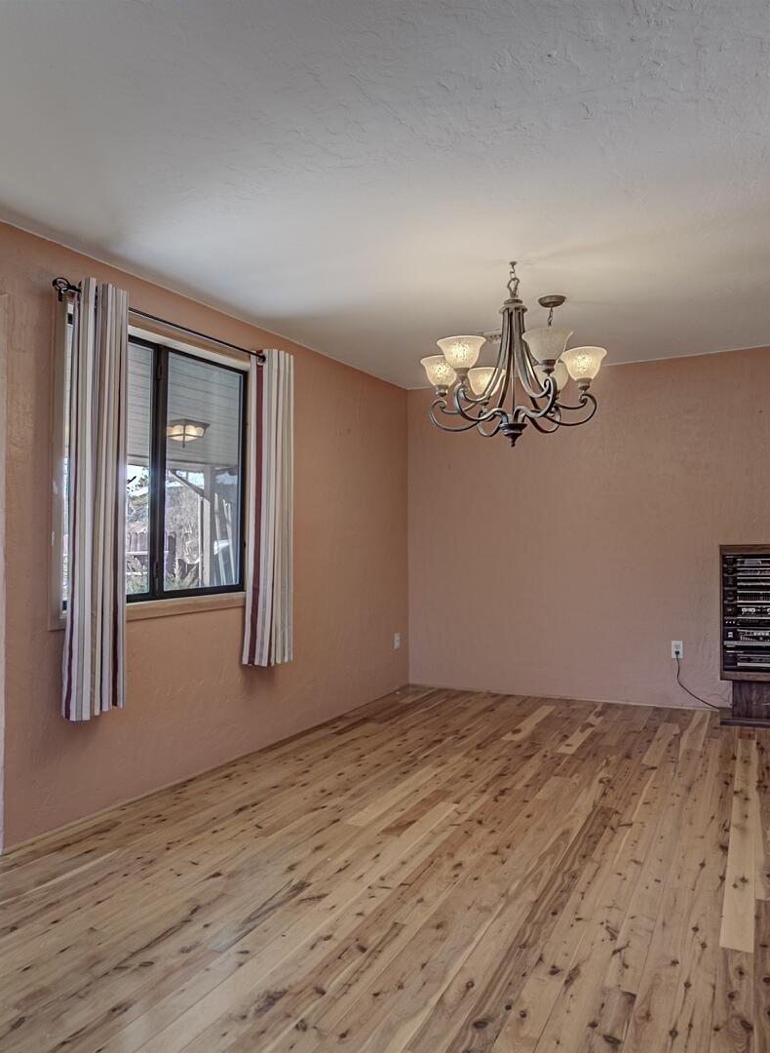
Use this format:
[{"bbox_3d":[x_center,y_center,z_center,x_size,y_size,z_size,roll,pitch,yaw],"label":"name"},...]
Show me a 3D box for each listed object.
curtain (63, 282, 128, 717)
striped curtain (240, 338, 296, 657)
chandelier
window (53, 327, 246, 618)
[{"bbox_3d":[-1.167,-0.117,2.664,0.126,1.744,0.252,-1,-1,30],"label":"curtain"},{"bbox_3d":[-0.623,-0.106,3.606,0.126,1.740,0.321,-1,-1,30],"label":"striped curtain"},{"bbox_3d":[0.551,-0.735,2.805,0.790,0.788,0.773,0,-1,0],"label":"chandelier"},{"bbox_3d":[-1.035,-0.267,3.126,0.103,1.271,1.122,-1,-1,30],"label":"window"}]

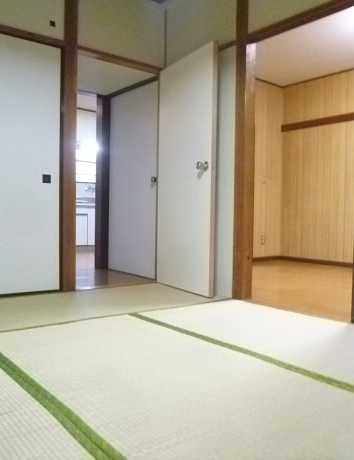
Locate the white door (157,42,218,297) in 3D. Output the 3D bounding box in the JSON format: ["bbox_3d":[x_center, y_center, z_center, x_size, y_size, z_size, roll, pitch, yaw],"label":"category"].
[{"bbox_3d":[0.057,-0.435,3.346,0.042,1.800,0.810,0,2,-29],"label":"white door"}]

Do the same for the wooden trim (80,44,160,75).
[{"bbox_3d":[-0.449,-1.362,3.454,0.800,0.038,0.070,0,2,-38],"label":"wooden trim"}]

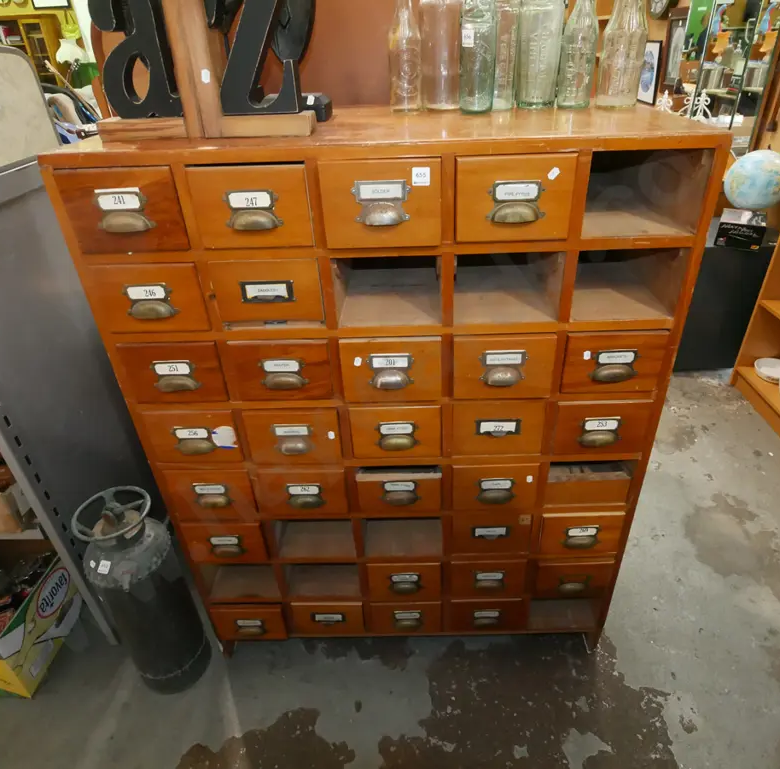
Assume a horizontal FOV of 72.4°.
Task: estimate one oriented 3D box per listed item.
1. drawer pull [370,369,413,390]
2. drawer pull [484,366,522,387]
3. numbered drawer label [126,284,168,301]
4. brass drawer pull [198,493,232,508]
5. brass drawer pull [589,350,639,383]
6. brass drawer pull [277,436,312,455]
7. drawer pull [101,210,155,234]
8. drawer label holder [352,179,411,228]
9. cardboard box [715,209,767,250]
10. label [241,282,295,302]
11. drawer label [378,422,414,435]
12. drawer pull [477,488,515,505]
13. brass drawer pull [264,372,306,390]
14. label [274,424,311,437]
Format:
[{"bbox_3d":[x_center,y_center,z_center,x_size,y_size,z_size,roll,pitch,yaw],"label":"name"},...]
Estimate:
[{"bbox_3d":[0.002,-0.009,0.916,0.078,0.027,0.021,-2,32,2],"label":"drawer pull"},{"bbox_3d":[0.203,-0.015,0.965,0.073,0.028,0.018,-2,32,3],"label":"drawer pull"},{"bbox_3d":[-0.414,-0.157,0.906,0.071,0.028,0.004,-2,32,3],"label":"numbered drawer label"},{"bbox_3d":[-0.379,0.252,1.150,0.070,0.027,0.018,-2,32,3],"label":"brass drawer pull"},{"bbox_3d":[0.389,-0.031,0.907,0.086,0.049,0.023,-2,32,2],"label":"brass drawer pull"},{"bbox_3d":[-0.182,0.117,1.019,0.073,0.029,0.021,-3,32,2],"label":"brass drawer pull"},{"bbox_3d":[-0.391,-0.242,0.794,0.076,0.029,0.021,-3,32,2],"label":"drawer pull"},{"bbox_3d":[-0.011,-0.264,0.778,0.083,0.060,0.022,-3,32,2],"label":"drawer label holder"},{"bbox_3d":[1.507,-0.662,2.276,0.157,0.100,0.220,17,38,30],"label":"cardboard box"},{"bbox_3d":[-0.195,-0.146,0.848,0.086,0.034,0.009,-2,32,2],"label":"label"},{"bbox_3d":[0.013,0.083,1.007,0.068,0.027,0.005,-3,32,2],"label":"drawer label"},{"bbox_3d":[0.223,0.238,1.126,0.077,0.026,0.018,-2,32,3],"label":"drawer pull"},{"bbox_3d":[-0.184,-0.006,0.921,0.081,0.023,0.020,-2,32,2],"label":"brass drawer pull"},{"bbox_3d":[-0.185,0.087,1.010,0.068,0.027,0.005,-3,32,2],"label":"label"}]

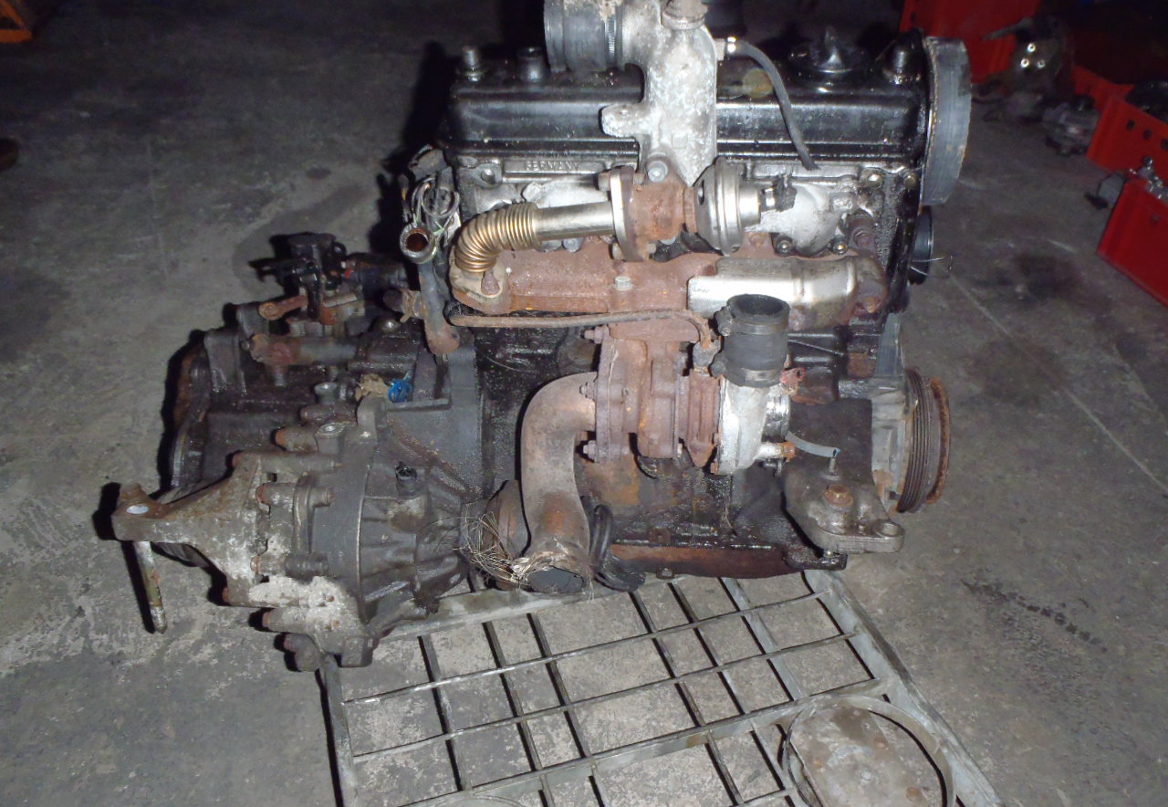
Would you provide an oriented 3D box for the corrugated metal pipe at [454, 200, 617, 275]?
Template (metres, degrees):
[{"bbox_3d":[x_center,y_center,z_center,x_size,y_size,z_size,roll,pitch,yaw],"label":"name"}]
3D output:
[{"bbox_3d":[-0.038,-0.131,0.727,0.127,0.066,0.046,4,34,3],"label":"corrugated metal pipe"}]

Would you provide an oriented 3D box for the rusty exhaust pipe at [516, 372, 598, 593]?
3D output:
[{"bbox_3d":[-0.024,0.067,0.809,0.067,0.170,0.126,2,33,0],"label":"rusty exhaust pipe"}]

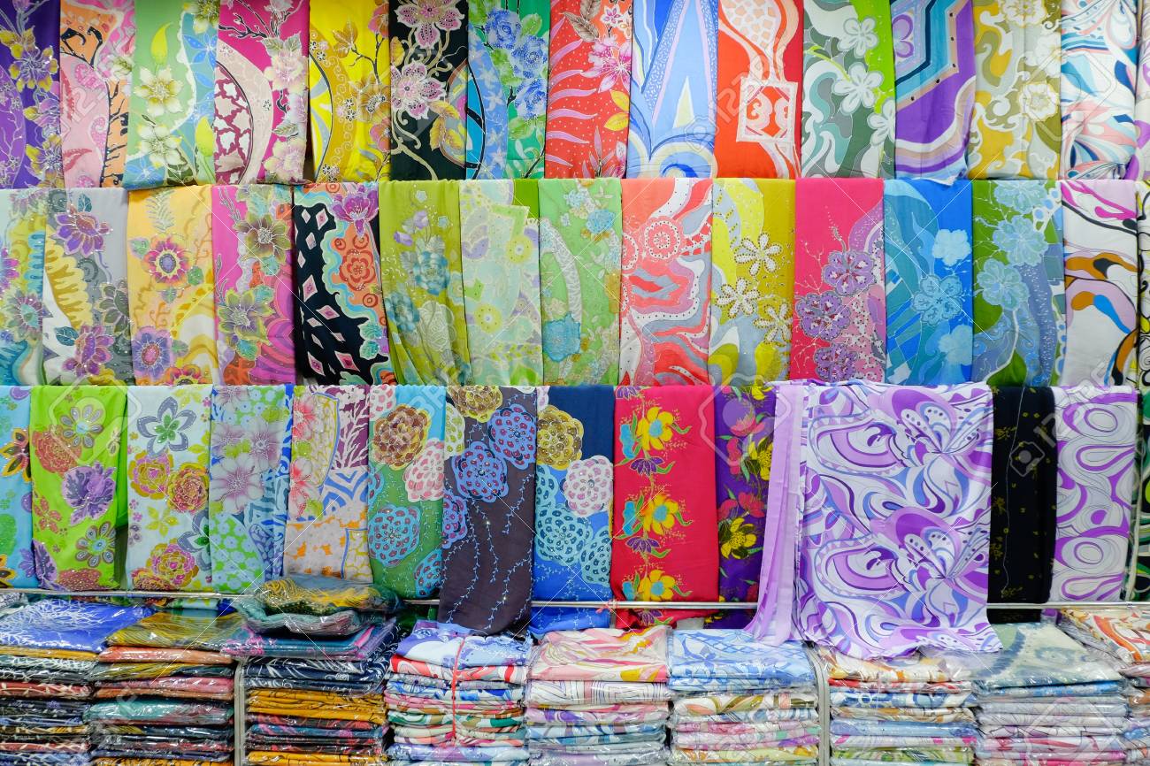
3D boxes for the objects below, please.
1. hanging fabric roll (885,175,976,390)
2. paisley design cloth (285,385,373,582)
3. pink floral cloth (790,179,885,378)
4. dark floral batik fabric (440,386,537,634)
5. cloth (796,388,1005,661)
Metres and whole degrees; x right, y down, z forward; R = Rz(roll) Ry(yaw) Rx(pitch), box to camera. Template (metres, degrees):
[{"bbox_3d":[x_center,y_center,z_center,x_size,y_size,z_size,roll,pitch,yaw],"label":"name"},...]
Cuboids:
[{"bbox_3d":[0.885,-0.250,1.955,0.224,0.523,0.080,0,0,2],"label":"hanging fabric roll"},{"bbox_3d":[-0.615,0.263,1.965,0.217,0.512,0.080,0,0,2],"label":"paisley design cloth"},{"bbox_3d":[0.662,-0.255,1.964,0.237,0.523,0.080,0,0,2],"label":"pink floral cloth"},{"bbox_3d":[-0.213,0.315,1.949,0.239,0.617,0.080,0,0,2],"label":"dark floral batik fabric"},{"bbox_3d":[0.772,0.327,1.894,0.478,0.658,0.130,0,0,2],"label":"cloth"}]

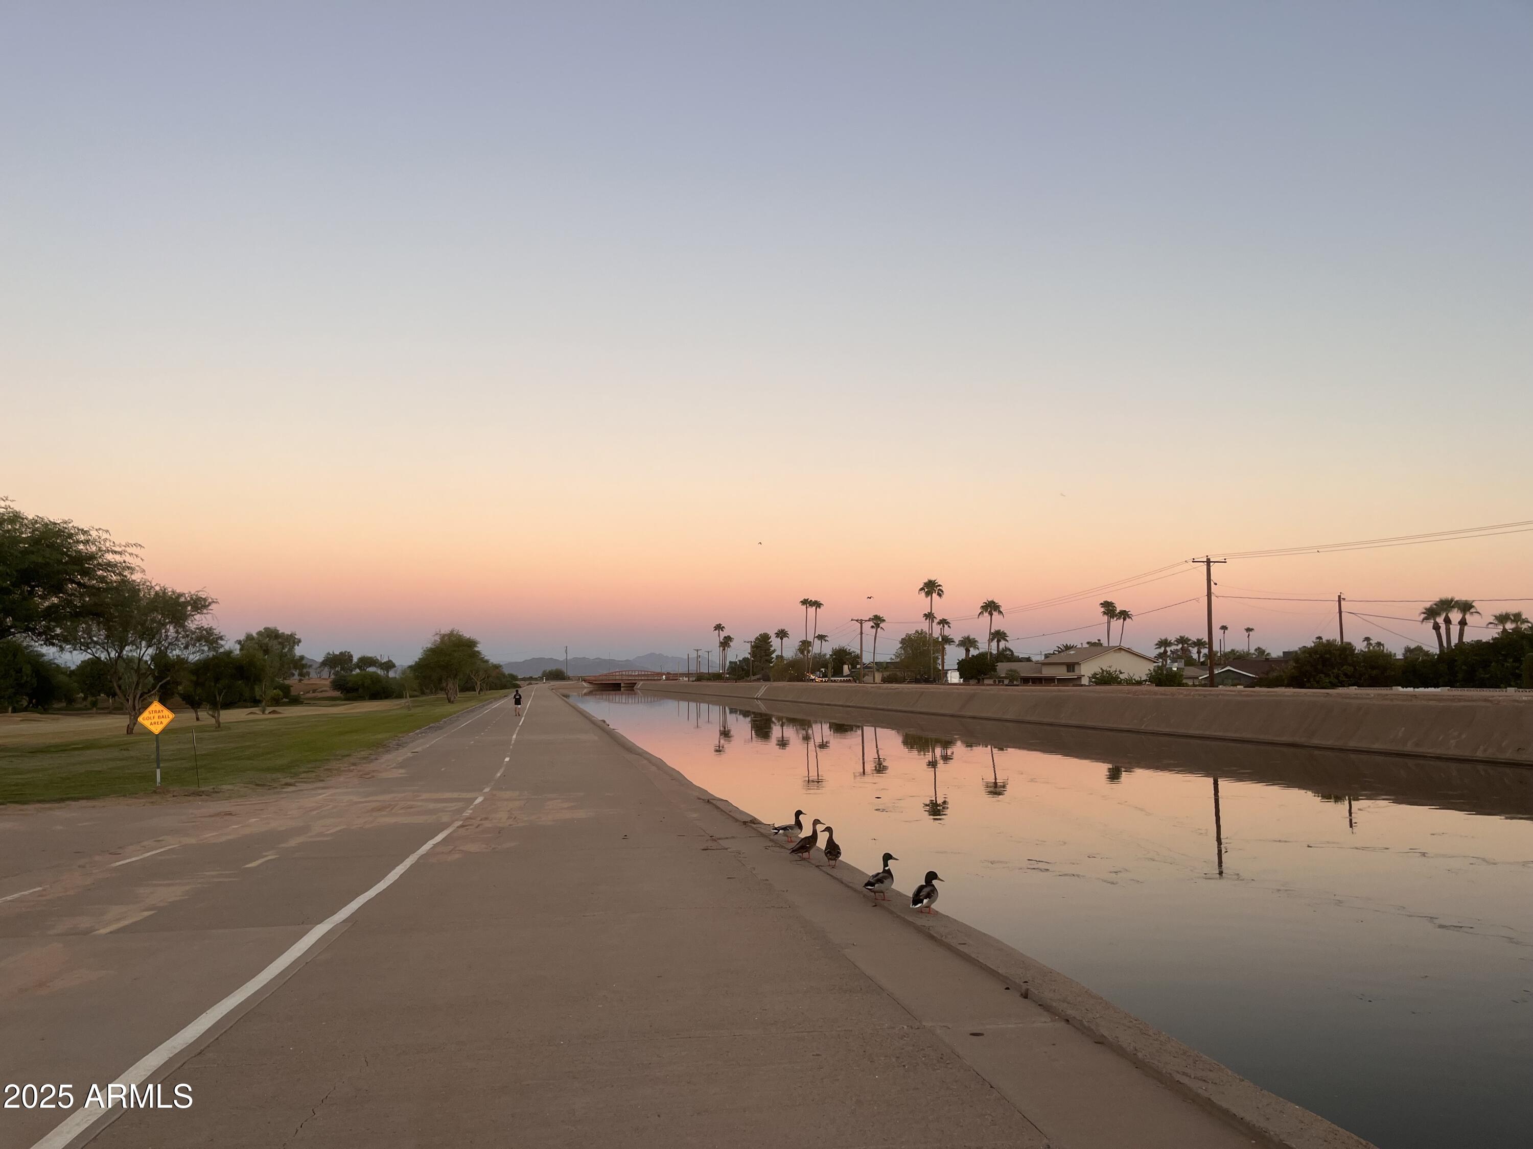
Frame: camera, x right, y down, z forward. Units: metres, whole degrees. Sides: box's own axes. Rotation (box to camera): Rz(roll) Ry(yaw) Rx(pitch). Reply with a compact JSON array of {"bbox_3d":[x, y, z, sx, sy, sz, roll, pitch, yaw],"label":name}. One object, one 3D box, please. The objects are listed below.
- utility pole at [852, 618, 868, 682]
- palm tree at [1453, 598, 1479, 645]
[{"bbox_3d":[13.312,11.037,162.000,2.700,9.500,0.400,1,-5,-10],"label":"utility pole"},{"bbox_3d":[64.472,6.831,105.584,2.300,9.180,2.300,-3,-6,31],"label":"palm tree"}]

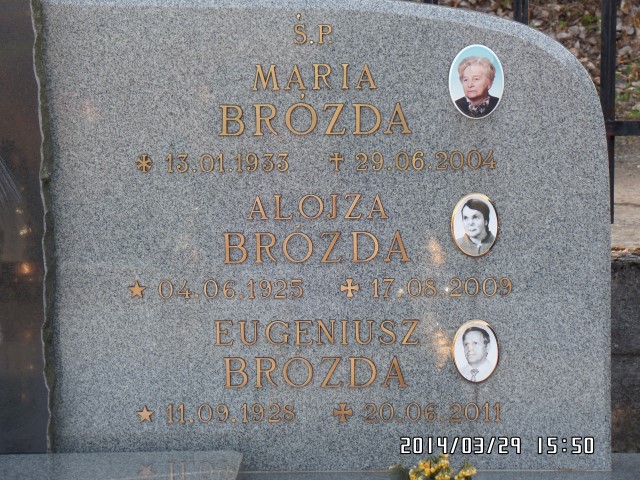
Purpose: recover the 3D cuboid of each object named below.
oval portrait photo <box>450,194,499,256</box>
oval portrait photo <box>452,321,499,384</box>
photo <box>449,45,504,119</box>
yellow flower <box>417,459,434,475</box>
[{"bbox_3d":[0.255,-0.025,3.473,0.077,0.105,0.010,0,11,2],"label":"oval portrait photo"},{"bbox_3d":[0.260,0.186,3.512,0.077,0.105,0.010,0,11,2],"label":"oval portrait photo"},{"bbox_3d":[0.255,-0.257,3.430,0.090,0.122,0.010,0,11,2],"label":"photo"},{"bbox_3d":[0.172,0.368,3.426,0.029,0.027,0.028,0,11,2],"label":"yellow flower"}]

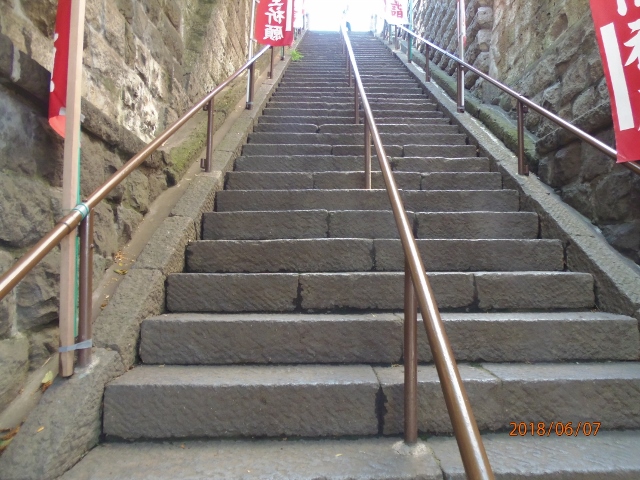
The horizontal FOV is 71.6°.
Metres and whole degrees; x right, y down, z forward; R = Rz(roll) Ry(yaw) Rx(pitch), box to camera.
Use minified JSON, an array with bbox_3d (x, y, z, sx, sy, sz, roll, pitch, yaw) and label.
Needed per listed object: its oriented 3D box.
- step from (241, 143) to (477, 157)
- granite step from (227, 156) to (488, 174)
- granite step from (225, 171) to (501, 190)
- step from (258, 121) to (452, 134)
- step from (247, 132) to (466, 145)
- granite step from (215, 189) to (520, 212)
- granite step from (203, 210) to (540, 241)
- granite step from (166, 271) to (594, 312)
[{"bbox_3d":[0.431,-0.909,5.001,2.530,0.221,0.364,0,-3,0],"label":"step"},{"bbox_3d":[0.432,-0.709,4.633,2.530,0.221,0.364,0,-3,0],"label":"granite step"},{"bbox_3d":[0.411,-0.500,4.274,2.530,0.221,0.364,0,-3,0],"label":"granite step"},{"bbox_3d":[0.460,-1.317,5.721,2.530,0.221,0.364,0,-3,0],"label":"step"},{"bbox_3d":[0.447,-1.116,5.359,2.530,0.221,0.364,0,-3,0],"label":"step"},{"bbox_3d":[0.400,-0.293,3.909,2.530,0.221,0.364,0,-3,0],"label":"granite step"},{"bbox_3d":[0.387,-0.082,3.545,2.530,0.221,0.364,0,-3,0],"label":"granite step"},{"bbox_3d":[0.360,0.326,2.818,2.530,0.221,0.364,0,-3,0],"label":"granite step"}]

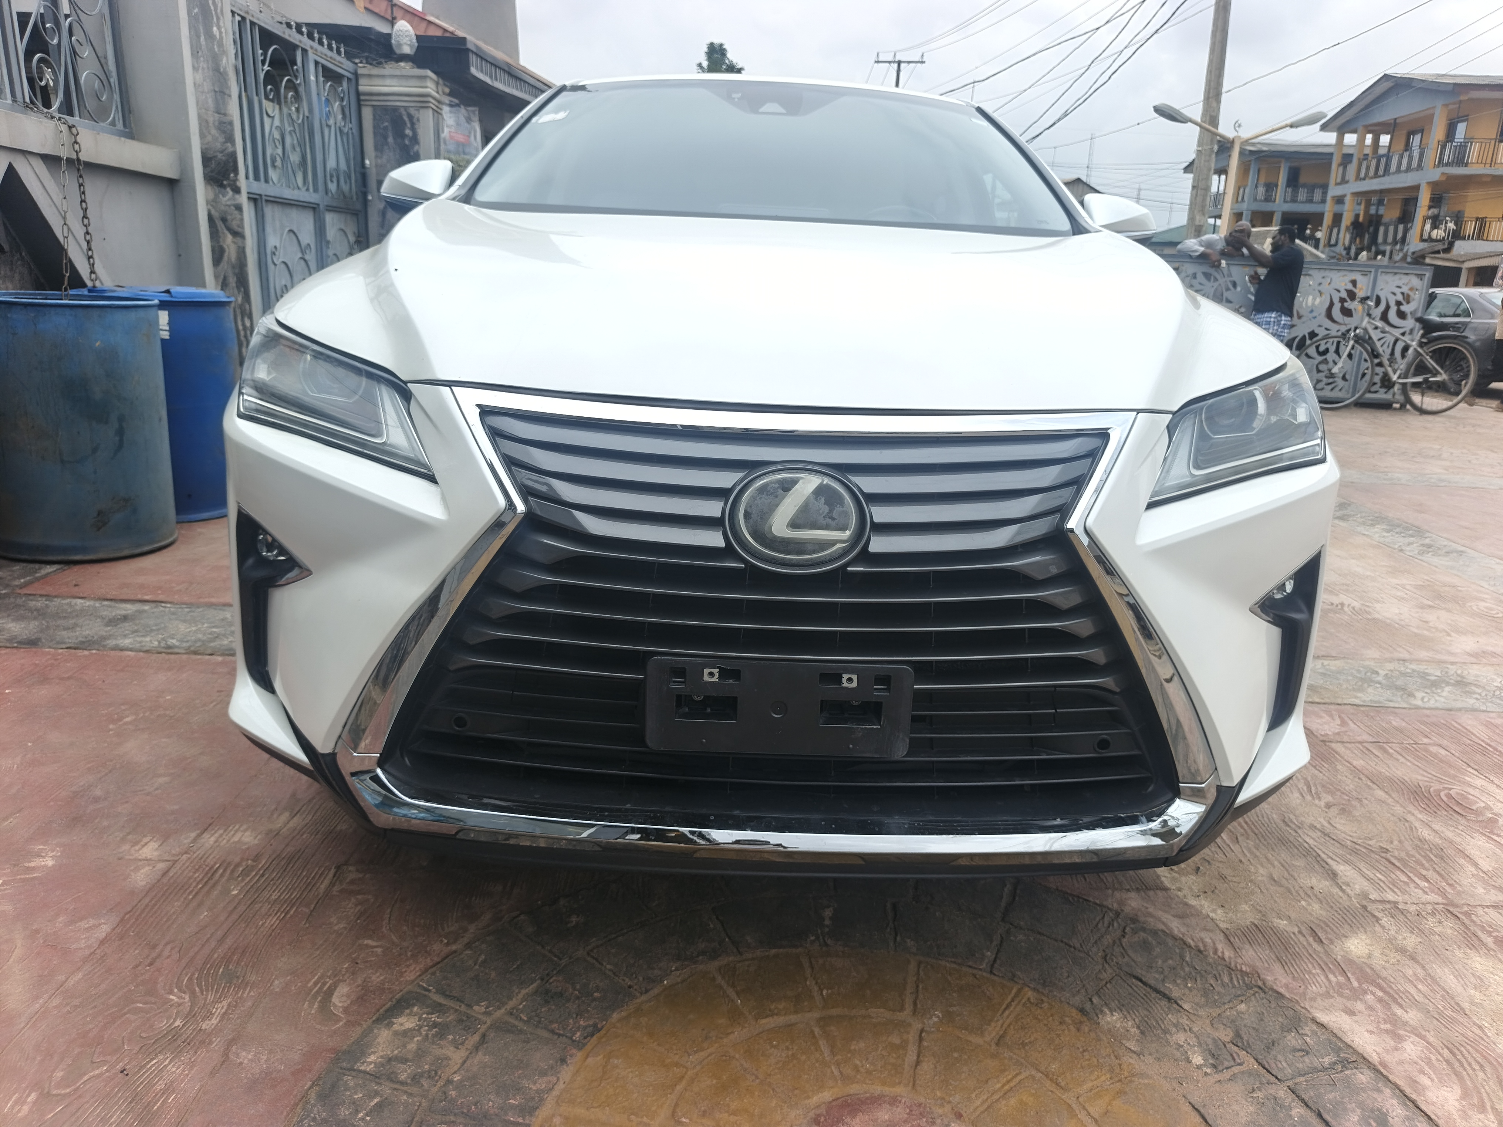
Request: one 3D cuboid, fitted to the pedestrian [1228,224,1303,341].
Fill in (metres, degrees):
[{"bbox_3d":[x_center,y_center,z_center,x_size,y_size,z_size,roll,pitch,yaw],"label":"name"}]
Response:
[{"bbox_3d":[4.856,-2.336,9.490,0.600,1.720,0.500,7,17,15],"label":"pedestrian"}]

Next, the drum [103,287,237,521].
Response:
[{"bbox_3d":[-2.428,-0.662,4.149,0.580,0.880,0.580,2,16,-1],"label":"drum"}]

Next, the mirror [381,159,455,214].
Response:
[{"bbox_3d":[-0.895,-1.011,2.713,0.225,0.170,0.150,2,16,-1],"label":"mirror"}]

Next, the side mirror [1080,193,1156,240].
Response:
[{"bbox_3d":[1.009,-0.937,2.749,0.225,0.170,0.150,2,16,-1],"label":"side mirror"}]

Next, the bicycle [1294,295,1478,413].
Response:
[{"bbox_3d":[6.207,-2.031,9.751,1.760,1.060,0.520,4,16,4],"label":"bicycle"}]

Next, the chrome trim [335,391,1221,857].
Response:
[{"bbox_3d":[0.045,0.079,1.255,1.160,0.600,0.180,2,16,-1],"label":"chrome trim"}]

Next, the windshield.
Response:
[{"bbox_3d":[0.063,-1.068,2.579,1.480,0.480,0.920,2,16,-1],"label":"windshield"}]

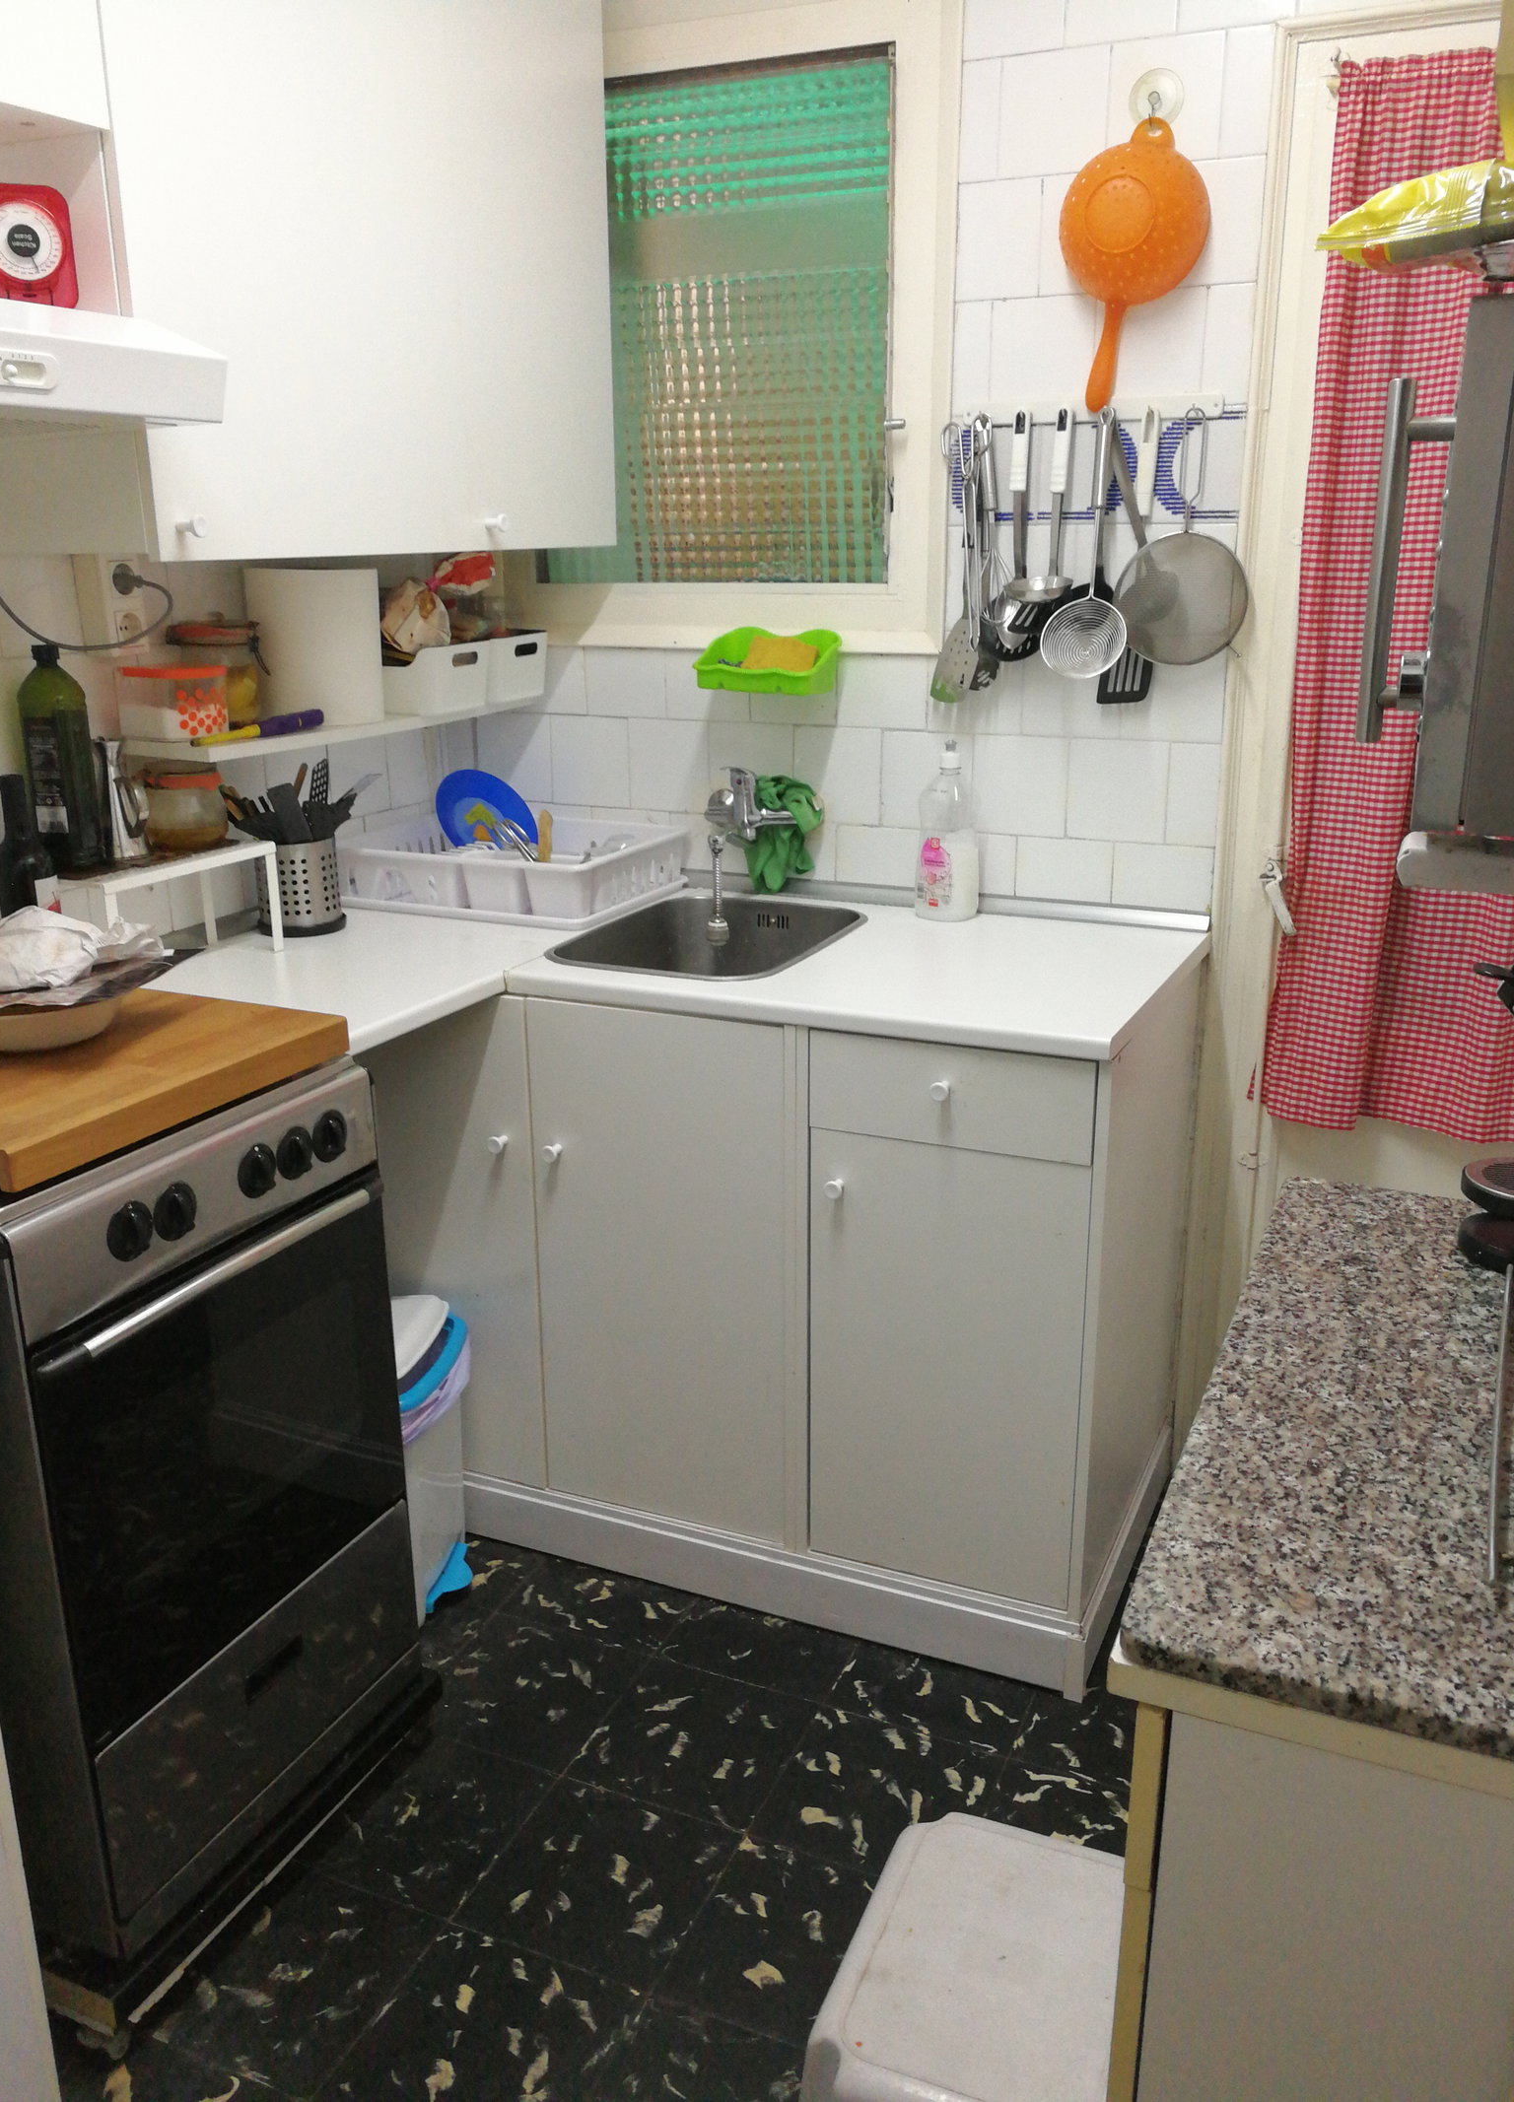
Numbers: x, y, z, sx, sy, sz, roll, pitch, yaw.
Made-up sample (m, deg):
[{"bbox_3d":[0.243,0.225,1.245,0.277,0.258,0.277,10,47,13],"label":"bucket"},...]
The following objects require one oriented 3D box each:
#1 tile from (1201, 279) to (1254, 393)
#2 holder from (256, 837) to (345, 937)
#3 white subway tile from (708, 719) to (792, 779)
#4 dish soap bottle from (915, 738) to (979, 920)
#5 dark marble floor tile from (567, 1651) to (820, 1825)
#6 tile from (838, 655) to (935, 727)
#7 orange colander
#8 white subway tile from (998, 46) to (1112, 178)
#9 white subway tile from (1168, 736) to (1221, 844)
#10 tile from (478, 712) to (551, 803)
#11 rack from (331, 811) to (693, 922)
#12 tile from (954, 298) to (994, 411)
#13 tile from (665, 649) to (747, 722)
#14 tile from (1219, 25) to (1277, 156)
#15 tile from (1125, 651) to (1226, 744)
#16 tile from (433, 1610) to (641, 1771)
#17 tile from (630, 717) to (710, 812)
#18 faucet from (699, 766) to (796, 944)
[{"bbox_3d":[0.638,-0.951,2.212,0.066,0.151,0.010,7,19,23],"label":"tile"},{"bbox_3d":[-0.684,-0.251,2.453,0.127,0.137,0.127,0,17,0],"label":"holder"},{"bbox_3d":[-0.007,-0.459,2.681,0.150,0.150,0.010,7,18,23],"label":"white subway tile"},{"bbox_3d":[0.292,-0.341,2.504,0.092,0.270,0.066,12,21,34],"label":"dish soap bottle"},{"bbox_3d":[-0.076,0.885,2.105,0.249,0.008,0.249,8,18,23],"label":"dark marble floor tile"},{"bbox_3d":[0.195,-0.556,2.537,0.148,0.113,0.010,7,19,23],"label":"tile"},{"bbox_3d":[0.490,-1.051,2.196,0.200,0.365,0.092,16,22,20],"label":"orange colander"},{"bbox_3d":[0.399,-1.257,2.201,0.150,0.150,0.010,7,20,24],"label":"white subway tile"},{"bbox_3d":[0.642,-0.375,2.403,0.072,0.150,0.010,7,18,23],"label":"white subway tile"},{"bbox_3d":[-0.415,-0.505,2.833,0.148,0.151,0.010,7,19,23],"label":"tile"},{"bbox_3d":[-0.392,-0.299,2.669,0.439,0.101,0.356,7,19,23],"label":"rack"},{"bbox_3d":[0.310,-0.992,2.350,0.055,0.151,0.010,7,19,23],"label":"tile"},{"bbox_3d":[-0.078,-0.590,2.654,0.150,0.115,0.010,7,20,24],"label":"tile"},{"bbox_3d":[0.641,-1.249,2.140,0.061,0.150,0.010,7,18,23],"label":"tile"},{"bbox_3d":[0.608,-0.523,2.368,0.149,0.151,0.010,7,18,23],"label":"tile"},{"bbox_3d":[-0.310,0.866,2.216,0.251,0.010,0.251,7,19,23],"label":"tile"},{"bbox_3d":[-0.143,-0.473,2.725,0.150,0.150,0.010,7,20,24],"label":"tile"},{"bbox_3d":[-0.042,-0.316,2.596,0.188,0.262,0.208,7,19,23],"label":"faucet"}]

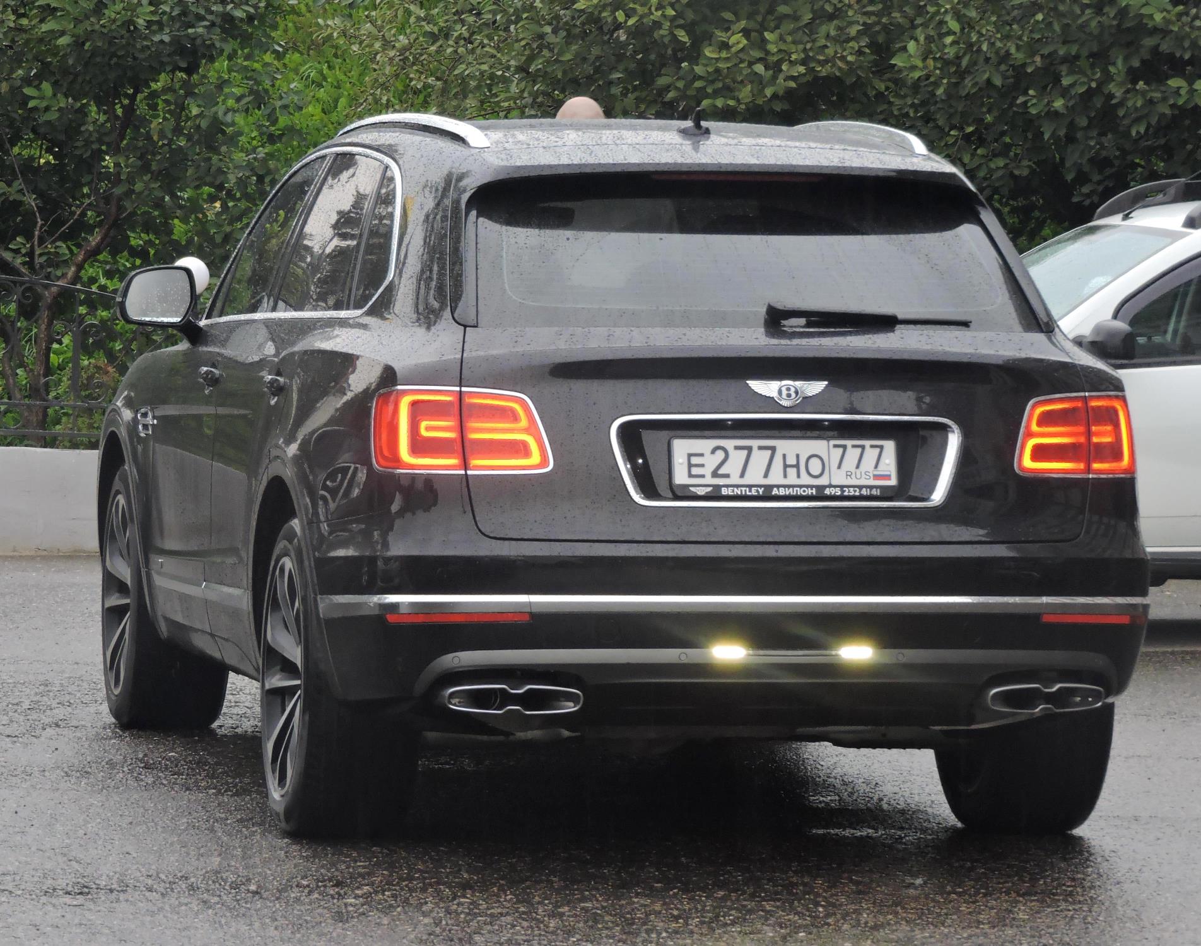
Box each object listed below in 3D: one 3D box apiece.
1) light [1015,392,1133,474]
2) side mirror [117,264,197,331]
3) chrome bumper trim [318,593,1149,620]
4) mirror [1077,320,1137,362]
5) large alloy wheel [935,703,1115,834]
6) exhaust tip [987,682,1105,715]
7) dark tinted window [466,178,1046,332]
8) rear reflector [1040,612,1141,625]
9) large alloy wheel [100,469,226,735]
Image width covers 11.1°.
[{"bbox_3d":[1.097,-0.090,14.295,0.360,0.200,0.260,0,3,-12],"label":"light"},{"bbox_3d":[-1.195,-0.474,16.699,0.220,0.178,0.140,0,3,-12],"label":"side mirror"},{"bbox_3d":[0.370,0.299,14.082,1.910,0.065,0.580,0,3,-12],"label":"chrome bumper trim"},{"bbox_3d":[1.715,-0.448,21.000,0.140,0.150,0.240,0,3,-14],"label":"mirror"},{"bbox_3d":[1.024,0.486,15.249,0.285,0.785,0.785,0,3,-12],"label":"large alloy wheel"},{"bbox_3d":[1.002,0.508,14.058,0.300,0.068,0.120,0,3,-20],"label":"exhaust tip"},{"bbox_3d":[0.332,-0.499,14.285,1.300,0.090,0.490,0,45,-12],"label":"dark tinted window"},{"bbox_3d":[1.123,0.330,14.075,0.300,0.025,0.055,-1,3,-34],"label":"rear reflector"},{"bbox_3d":[-1.256,0.338,17.822,0.285,0.785,0.785,0,3,-12],"label":"large alloy wheel"}]

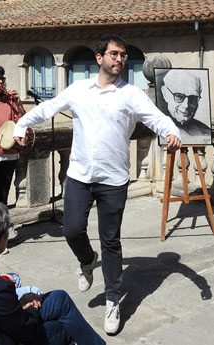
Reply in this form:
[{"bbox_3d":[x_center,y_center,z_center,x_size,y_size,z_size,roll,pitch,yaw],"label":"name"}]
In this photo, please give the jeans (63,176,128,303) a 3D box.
[{"bbox_3d":[-0.074,0.410,3.403,0.400,0.860,0.420,1,9,6],"label":"jeans"}]

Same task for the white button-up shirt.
[{"bbox_3d":[-0.058,-0.237,3.235,0.980,0.670,0.420,1,9,6],"label":"white button-up shirt"}]

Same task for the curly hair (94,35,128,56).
[{"bbox_3d":[0.024,-0.745,3.181,0.180,0.150,0.210,-5,10,-26],"label":"curly hair"}]

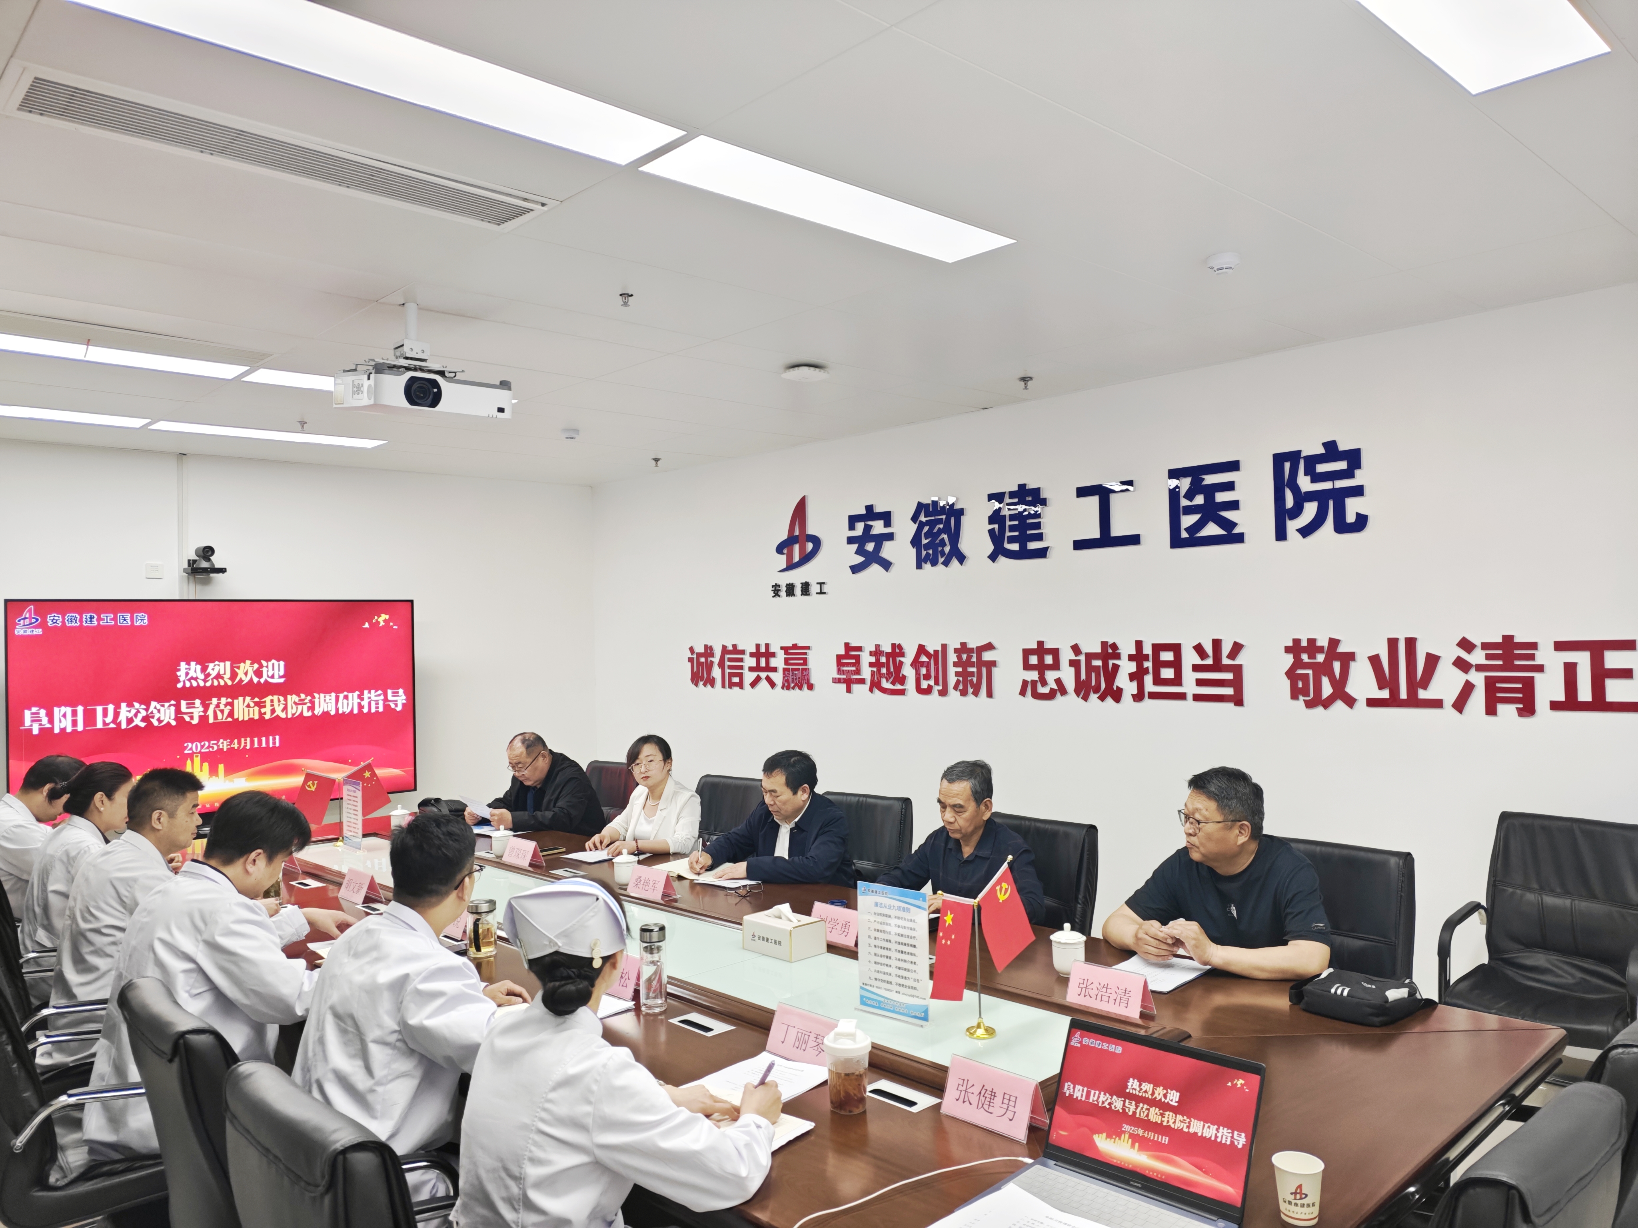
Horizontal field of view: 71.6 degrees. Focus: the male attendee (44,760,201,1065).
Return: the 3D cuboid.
[{"bbox_3d":[-2.110,1.162,3.714,0.760,1.300,0.520,-1,-1,-44],"label":"male attendee"}]

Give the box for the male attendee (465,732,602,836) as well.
[{"bbox_3d":[-1.487,1.200,5.916,0.750,1.200,0.580,-1,-1,-43],"label":"male attendee"}]

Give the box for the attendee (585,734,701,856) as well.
[{"bbox_3d":[-0.726,1.171,5.031,0.500,1.240,0.720,-2,-1,36],"label":"attendee"}]

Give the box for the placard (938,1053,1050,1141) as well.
[{"bbox_3d":[0.342,0.935,2.206,0.080,0.103,0.200,-1,-1,-41],"label":"placard"}]

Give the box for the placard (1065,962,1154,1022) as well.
[{"bbox_3d":[0.708,0.910,2.768,0.068,0.095,0.198,-1,-1,-43],"label":"placard"}]

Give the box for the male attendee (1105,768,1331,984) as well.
[{"bbox_3d":[1.105,1.051,3.074,0.720,1.255,0.590,-1,-1,-43],"label":"male attendee"}]

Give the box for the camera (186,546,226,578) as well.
[{"bbox_3d":[-3.764,-0.321,6.950,0.210,0.200,0.190,-1,-1,-44],"label":"camera"}]

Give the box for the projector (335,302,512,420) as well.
[{"bbox_3d":[-1.334,-0.857,3.824,0.480,0.410,0.360,-1,-1,-44],"label":"projector"}]

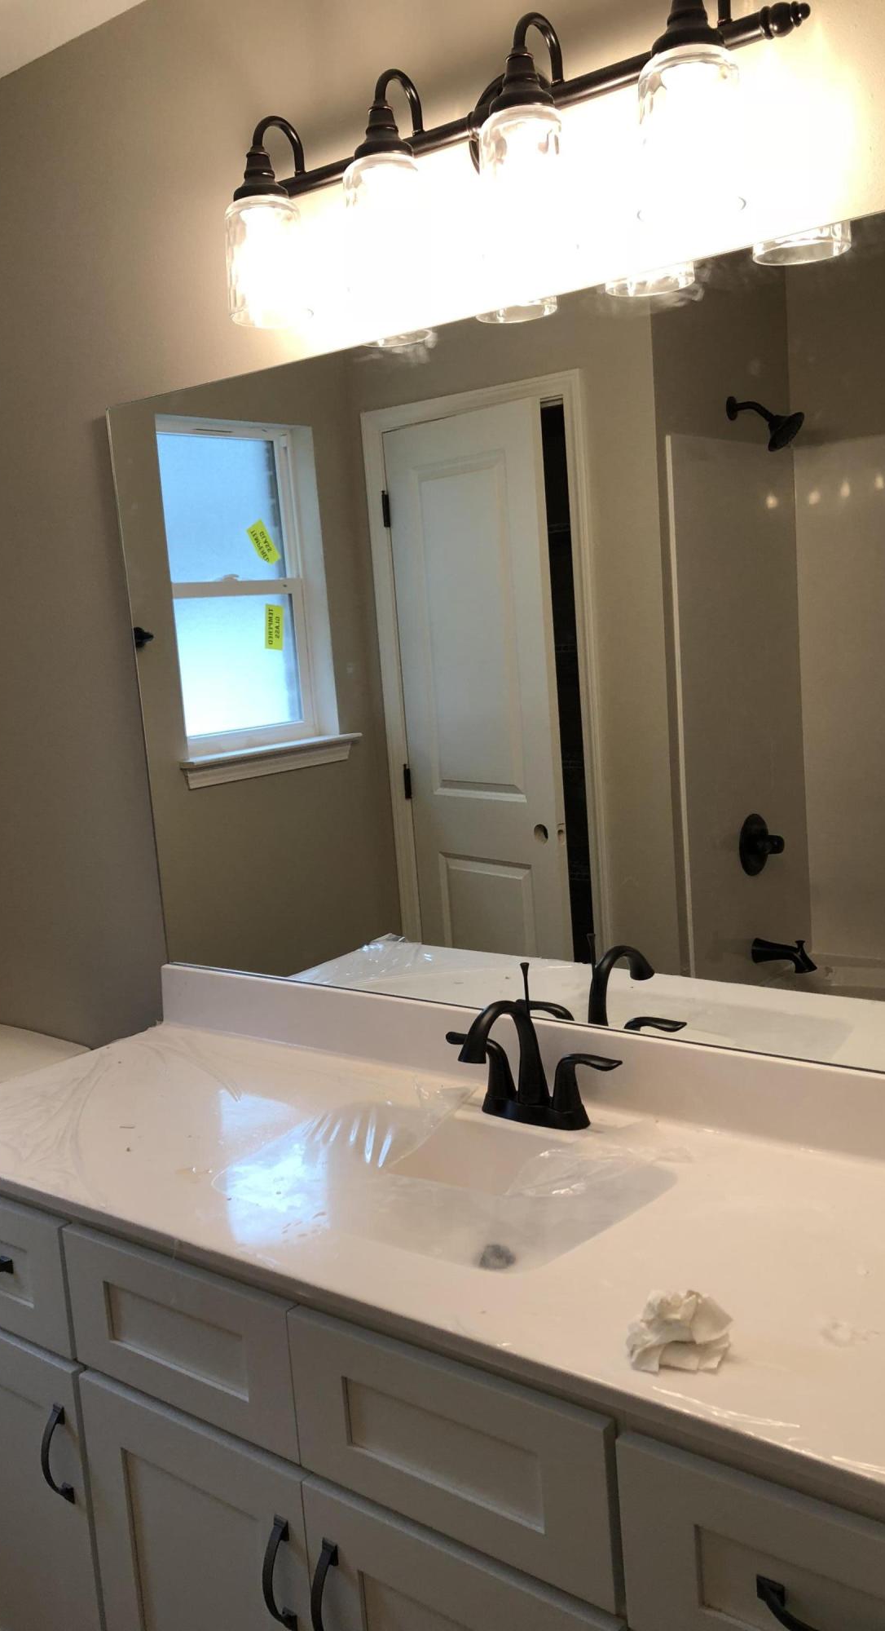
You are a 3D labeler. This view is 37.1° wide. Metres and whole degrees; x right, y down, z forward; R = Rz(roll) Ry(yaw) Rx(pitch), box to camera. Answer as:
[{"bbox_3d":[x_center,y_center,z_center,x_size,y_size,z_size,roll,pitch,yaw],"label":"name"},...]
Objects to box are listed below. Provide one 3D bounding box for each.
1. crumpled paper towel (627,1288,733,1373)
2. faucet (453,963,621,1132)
[{"bbox_3d":[0.207,0.433,1.128,0.091,0.051,0.077,-2,9,18],"label":"crumpled paper towel"},{"bbox_3d":[0.078,0.294,1.636,0.269,0.197,0.161,2,11,38],"label":"faucet"}]

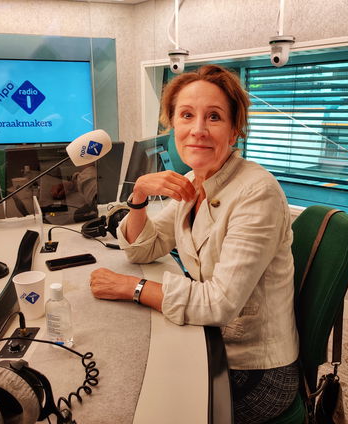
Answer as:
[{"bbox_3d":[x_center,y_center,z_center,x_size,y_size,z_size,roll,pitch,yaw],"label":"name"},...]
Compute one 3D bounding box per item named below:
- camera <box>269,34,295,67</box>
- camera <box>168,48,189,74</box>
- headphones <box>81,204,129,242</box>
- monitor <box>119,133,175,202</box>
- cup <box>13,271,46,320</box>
[{"bbox_3d":[0.629,-0.933,2.564,0.150,0.175,0.155,11,17,38],"label":"camera"},{"bbox_3d":[0.034,-1.096,3.218,0.150,0.175,0.155,4,14,17],"label":"camera"},{"bbox_3d":[-0.250,0.028,1.653,0.200,0.100,0.180,-2,14,-10],"label":"headphones"},{"bbox_3d":[-0.103,-0.211,2.197,0.100,0.320,0.520,19,18,12],"label":"monitor"},{"bbox_3d":[-0.321,0.191,0.996,0.075,0.092,0.075,0,14,0],"label":"cup"}]

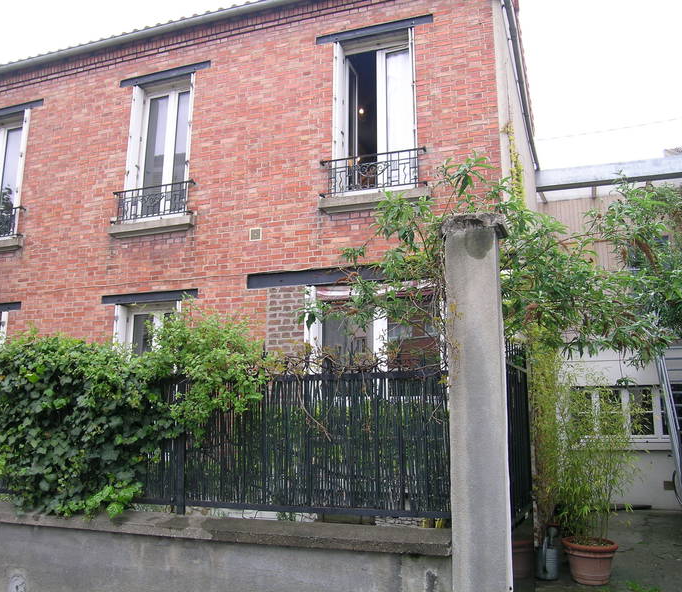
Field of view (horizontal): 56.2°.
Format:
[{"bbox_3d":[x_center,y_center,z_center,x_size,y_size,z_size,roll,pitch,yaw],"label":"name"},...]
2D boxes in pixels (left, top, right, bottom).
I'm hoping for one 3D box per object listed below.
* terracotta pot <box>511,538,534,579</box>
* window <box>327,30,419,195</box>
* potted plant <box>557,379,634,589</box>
[{"bbox_3d":[1.503,2.325,5.776,0.470,0.340,0.470,-4,-12,21],"label":"terracotta pot"},{"bbox_3d":[0.421,-2.081,7.447,1.019,1.948,0.300,-4,-12,21],"label":"window"},{"bbox_3d":[2.406,1.765,6.149,0.720,1.849,0.720,-4,-12,21],"label":"potted plant"}]

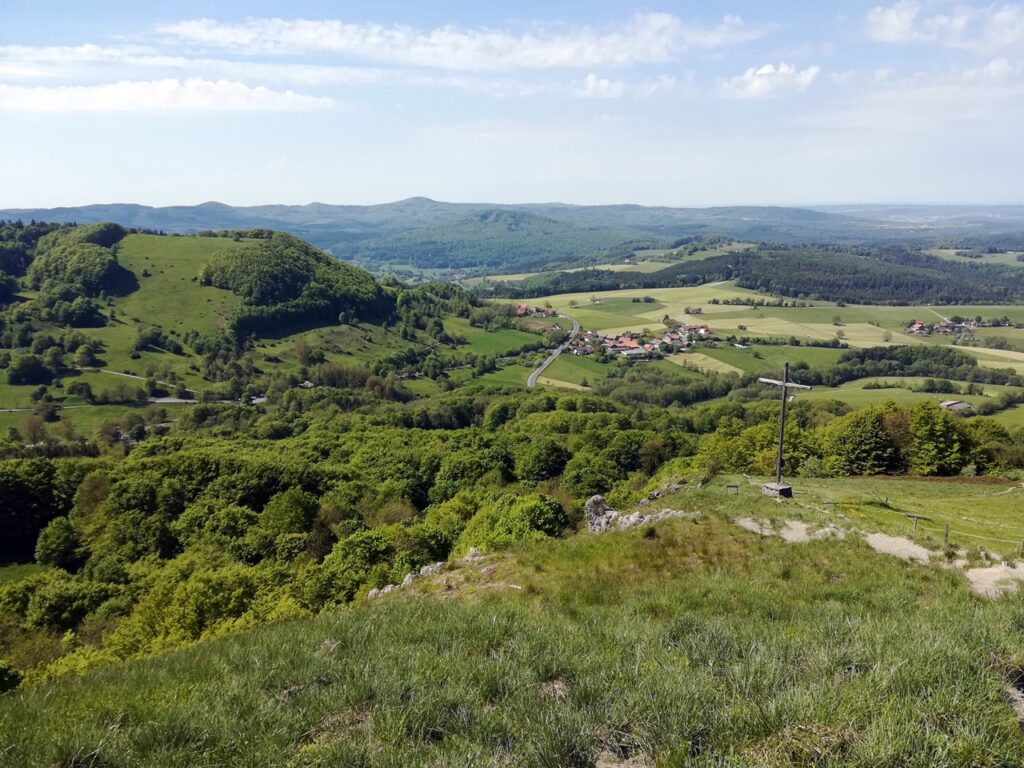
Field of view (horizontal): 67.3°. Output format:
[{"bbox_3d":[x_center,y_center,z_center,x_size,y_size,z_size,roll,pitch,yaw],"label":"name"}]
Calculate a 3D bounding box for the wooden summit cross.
[{"bbox_3d":[15.169,2.567,42.970,1.000,7.620,3.000,-13,18,-42],"label":"wooden summit cross"}]

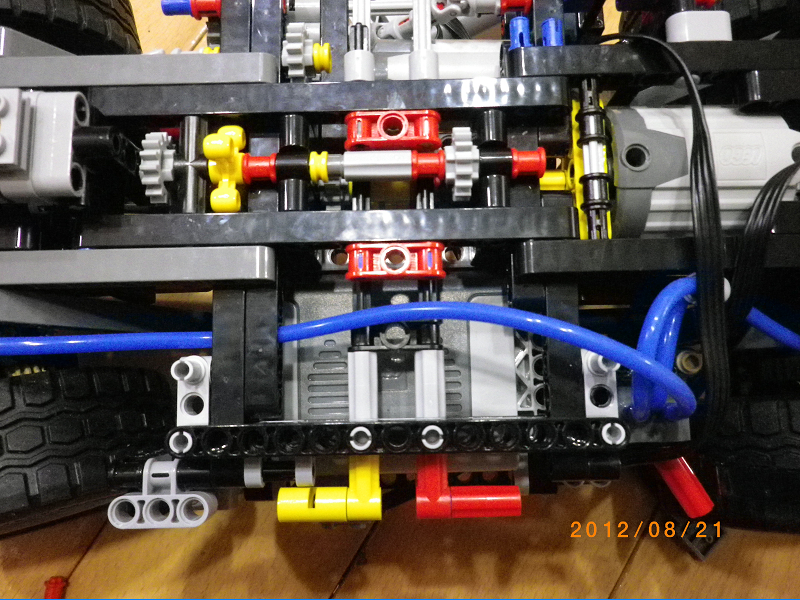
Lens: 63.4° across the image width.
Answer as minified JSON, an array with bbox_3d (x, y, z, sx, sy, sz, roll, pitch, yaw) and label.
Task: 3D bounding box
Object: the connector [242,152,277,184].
[{"bbox_3d":[-0.033,-0.031,0.154,0.008,0.007,0.007,-1,83,0],"label":"connector"}]

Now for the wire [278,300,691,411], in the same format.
[{"bbox_3d":[0.017,0.014,0.143,0.095,0.030,0.027,-1,81,0],"label":"wire"}]

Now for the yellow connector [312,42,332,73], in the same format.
[{"bbox_3d":[-0.019,-0.060,0.160,0.004,0.007,0.007,-1,83,0],"label":"yellow connector"}]

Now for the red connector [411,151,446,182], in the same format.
[{"bbox_3d":[0.007,-0.032,0.154,0.008,0.007,0.007,-1,83,0],"label":"red connector"}]

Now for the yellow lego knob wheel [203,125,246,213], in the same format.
[{"bbox_3d":[-0.041,-0.032,0.157,0.008,0.022,0.022,-1,66,1],"label":"yellow lego knob wheel"}]

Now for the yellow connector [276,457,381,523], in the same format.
[{"bbox_3d":[-0.016,0.043,0.149,0.024,0.007,0.016,-1,81,0],"label":"yellow connector"}]

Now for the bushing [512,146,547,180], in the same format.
[{"bbox_3d":[0.031,-0.032,0.153,0.008,0.007,0.007,-1,81,0],"label":"bushing"}]

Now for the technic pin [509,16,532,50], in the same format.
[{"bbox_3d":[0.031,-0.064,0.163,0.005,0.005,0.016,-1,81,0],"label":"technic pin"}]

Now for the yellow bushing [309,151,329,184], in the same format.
[{"bbox_3d":[-0.019,-0.031,0.153,0.004,0.007,0.007,-1,81,0],"label":"yellow bushing"}]

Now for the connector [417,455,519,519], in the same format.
[{"bbox_3d":[0.016,0.044,0.154,0.024,0.007,0.016,-1,83,0],"label":"connector"}]

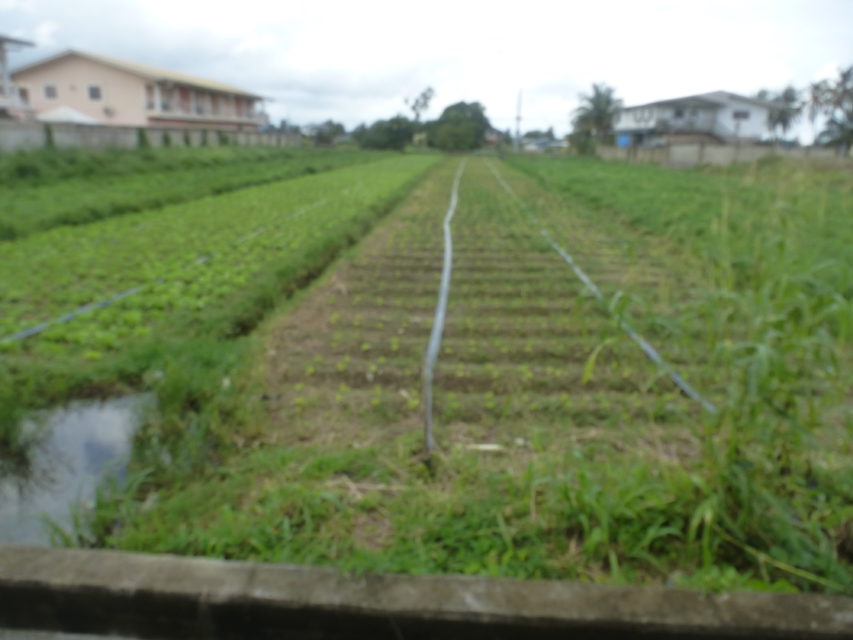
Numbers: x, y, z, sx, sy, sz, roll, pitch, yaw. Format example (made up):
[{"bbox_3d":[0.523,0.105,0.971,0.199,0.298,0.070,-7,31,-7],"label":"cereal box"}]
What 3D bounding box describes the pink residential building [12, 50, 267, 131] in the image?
[{"bbox_3d":[-27.202,-21.550,61.389,11.800,8.000,27.500,2,17,2],"label":"pink residential building"}]

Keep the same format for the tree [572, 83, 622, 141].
[{"bbox_3d":[21.188,-24.942,75.005,5.800,9.400,5.800,2,17,2],"label":"tree"}]

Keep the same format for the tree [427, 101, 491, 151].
[{"bbox_3d":[5.352,-32.758,100.698,10.600,8.600,9.500,2,17,2],"label":"tree"}]

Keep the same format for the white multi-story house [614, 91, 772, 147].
[{"bbox_3d":[26.827,-19.787,61.611,13.000,7.600,12.500,2,17,2],"label":"white multi-story house"}]

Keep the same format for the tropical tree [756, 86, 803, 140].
[{"bbox_3d":[42.246,-23.421,72.232,5.200,9.300,5.200,2,17,2],"label":"tropical tree"}]

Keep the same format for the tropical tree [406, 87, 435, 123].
[{"bbox_3d":[-1.275,-37.372,110.126,5.000,11.600,5.000,2,17,2],"label":"tropical tree"}]

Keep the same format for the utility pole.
[{"bbox_3d":[15.049,-31.907,96.247,0.400,10.100,0.400,2,17,2],"label":"utility pole"}]

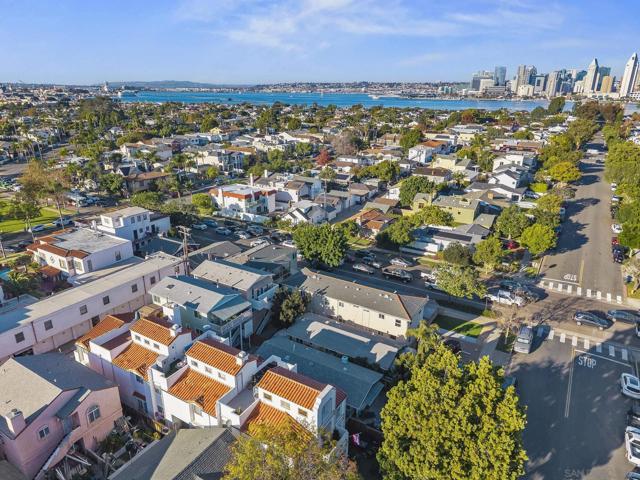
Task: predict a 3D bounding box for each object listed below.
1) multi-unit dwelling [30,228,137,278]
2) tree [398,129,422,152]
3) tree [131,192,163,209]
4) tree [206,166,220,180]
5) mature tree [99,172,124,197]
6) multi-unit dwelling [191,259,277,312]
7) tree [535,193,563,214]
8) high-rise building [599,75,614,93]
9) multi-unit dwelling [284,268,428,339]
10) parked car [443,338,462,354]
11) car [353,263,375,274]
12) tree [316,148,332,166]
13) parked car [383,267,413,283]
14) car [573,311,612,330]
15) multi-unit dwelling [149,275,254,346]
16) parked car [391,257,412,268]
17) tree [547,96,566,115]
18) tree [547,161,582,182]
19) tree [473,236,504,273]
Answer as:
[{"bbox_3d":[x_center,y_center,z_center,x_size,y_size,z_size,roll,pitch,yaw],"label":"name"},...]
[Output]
[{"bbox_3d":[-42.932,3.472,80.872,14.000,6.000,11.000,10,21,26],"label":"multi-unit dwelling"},{"bbox_3d":[46.811,-49.879,227.273,12.040,13.090,12.040,4,19,11],"label":"tree"},{"bbox_3d":[-48.092,-10.615,122.522,7.500,5.394,7.500,0,19,0],"label":"tree"},{"bbox_3d":[-39.558,-24.497,164.129,4.300,4.655,4.300,0,19,0],"label":"tree"},{"bbox_3d":[-67.328,-17.911,142.144,8.010,7.140,8.010,-9,21,-24],"label":"mature tree"},{"bbox_3d":[-14.334,7.901,75.099,14.463,6.675,6.979,12,22,29],"label":"multi-unit dwelling"},{"bbox_3d":[61.886,-9.368,120.368,7.600,7.000,7.600,11,22,29],"label":"tree"},{"bbox_3d":[1294.902,-686.444,2001.909,35.000,80.000,30.000,0,19,0],"label":"high-rise building"},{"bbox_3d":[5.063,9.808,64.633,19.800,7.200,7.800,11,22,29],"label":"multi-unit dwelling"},{"bbox_3d":[16.448,14.014,58.677,4.600,1.500,1.850,11,22,29],"label":"parked car"},{"bbox_3d":[8.355,5.160,84.209,4.500,1.450,1.800,10,21,26],"label":"car"},{"bbox_3d":[1.985,-35.200,191.195,6.300,7.928,6.300,0,19,0],"label":"tree"},{"bbox_3d":[15.376,6.588,87.243,5.600,1.820,1.950,12,22,29],"label":"parked car"},{"bbox_3d":[40.982,12.120,66.696,4.700,1.480,1.830,11,22,29],"label":"car"},{"bbox_3d":[-16.992,10.026,64.919,15.600,6.600,8.300,11,22,29],"label":"multi-unit dwelling"},{"bbox_3d":[15.837,4.161,87.294,4.500,1.450,1.800,10,21,26],"label":"parked car"},{"bbox_3d":[291.662,-165.088,547.546,20.000,22.000,20.000,11,22,29],"label":"tree"},{"bbox_3d":[87.663,-23.797,159.476,11.200,8.700,11.200,11,22,29],"label":"tree"},{"bbox_3d":[31.713,2.987,82.807,5.600,6.887,5.600,0,19,0],"label":"tree"}]

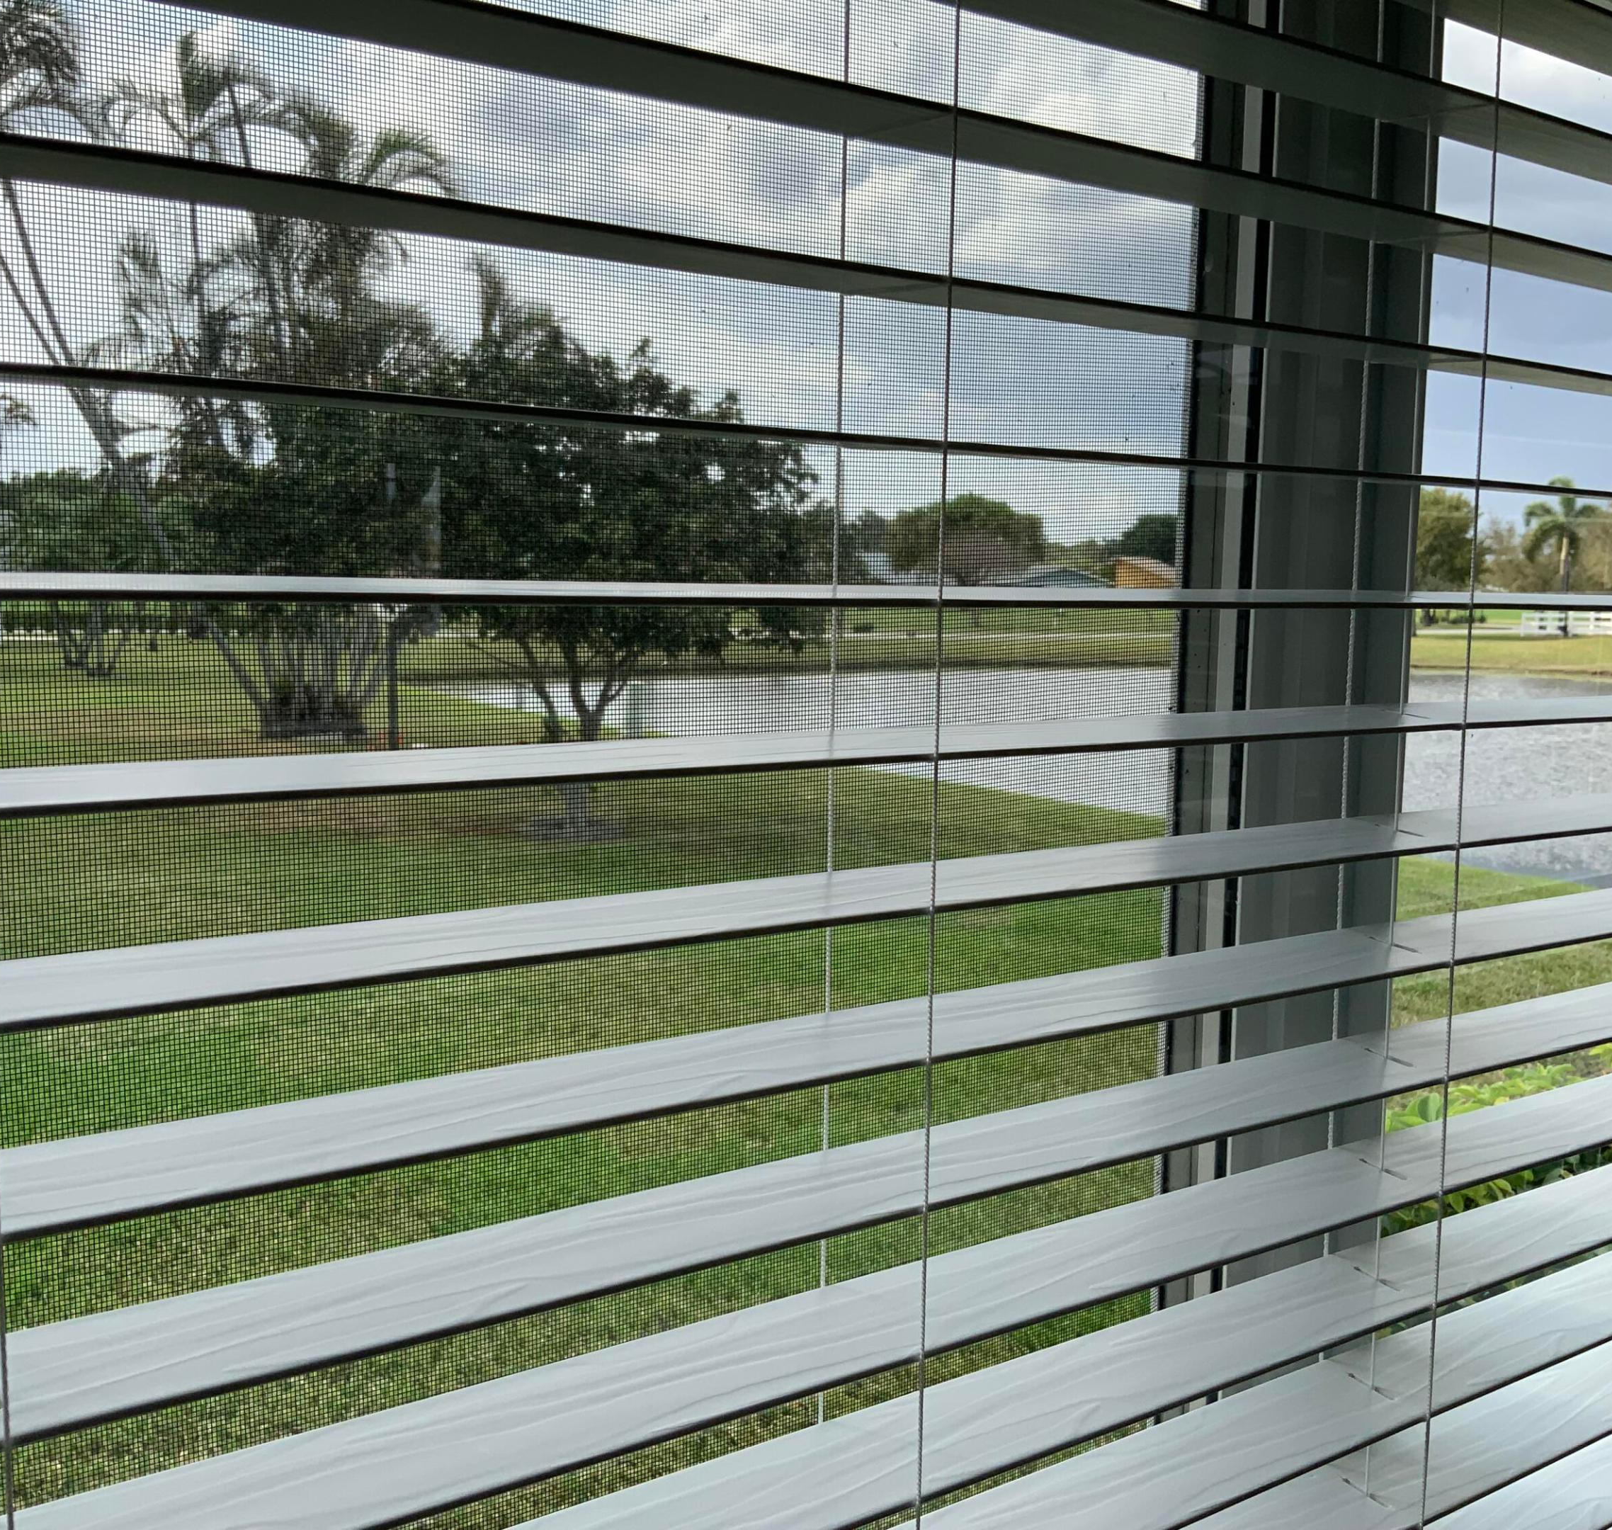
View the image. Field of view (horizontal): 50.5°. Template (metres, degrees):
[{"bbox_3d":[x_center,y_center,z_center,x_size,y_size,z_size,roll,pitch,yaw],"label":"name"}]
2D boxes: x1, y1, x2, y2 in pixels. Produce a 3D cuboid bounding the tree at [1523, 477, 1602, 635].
[{"bbox_3d":[37.653,-10.384,85.000,4.100,7.900,4.100,4,7,24],"label":"tree"}]

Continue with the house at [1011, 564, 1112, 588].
[{"bbox_3d":[22.032,-15.597,150.000,9.500,4.200,11.000,-1,6,-14],"label":"house"}]

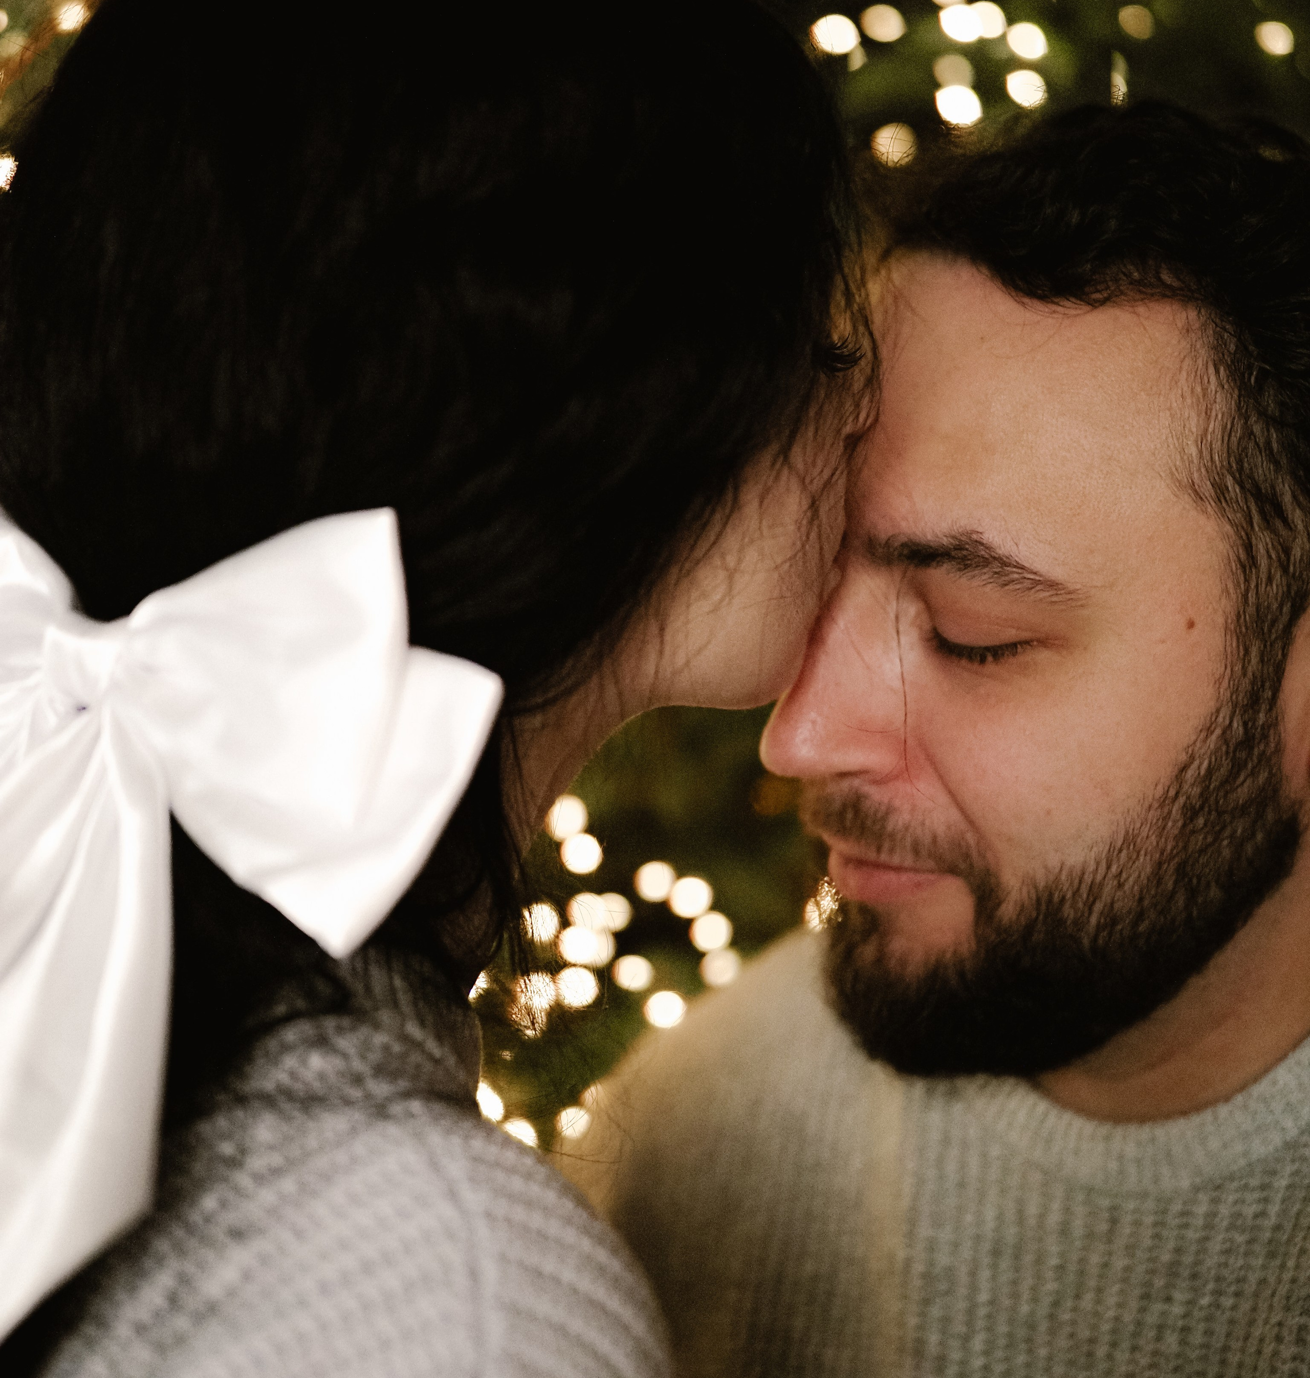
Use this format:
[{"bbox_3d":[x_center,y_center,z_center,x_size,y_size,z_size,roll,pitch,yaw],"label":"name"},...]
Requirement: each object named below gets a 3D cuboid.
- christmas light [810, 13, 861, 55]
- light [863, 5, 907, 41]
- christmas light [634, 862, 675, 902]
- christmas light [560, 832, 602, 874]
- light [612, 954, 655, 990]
[{"bbox_3d":[0.094,-0.342,1.320,0.025,0.021,0.022,0,5,0],"label":"christmas light"},{"bbox_3d":[0.120,-0.351,1.330,0.022,0.019,0.019,0,5,0],"label":"light"},{"bbox_3d":[0.000,0.093,1.220,0.019,0.019,0.018,0,5,0],"label":"christmas light"},{"bbox_3d":[-0.036,0.079,1.220,0.019,0.020,0.018,0,5,0],"label":"christmas light"},{"bbox_3d":[-0.010,0.137,1.220,0.019,0.018,0.017,0,5,0],"label":"light"}]

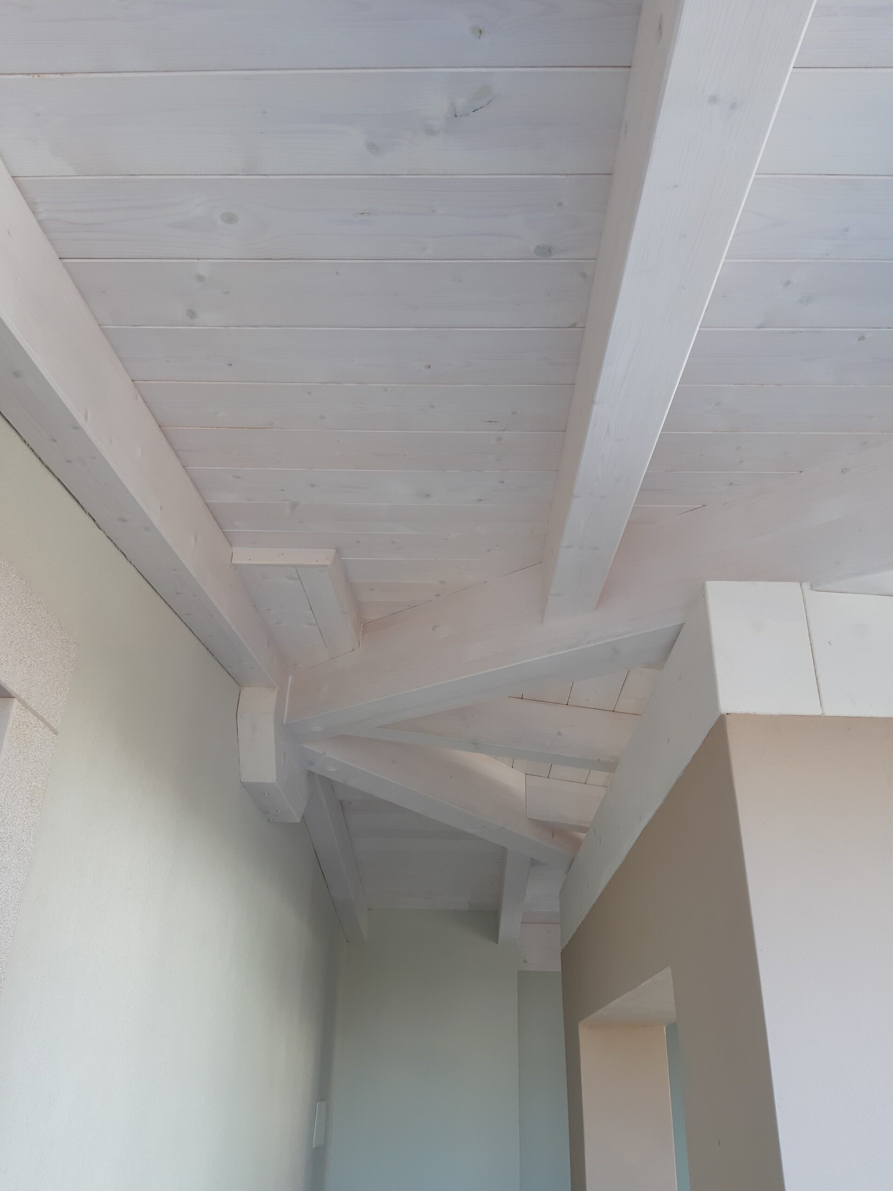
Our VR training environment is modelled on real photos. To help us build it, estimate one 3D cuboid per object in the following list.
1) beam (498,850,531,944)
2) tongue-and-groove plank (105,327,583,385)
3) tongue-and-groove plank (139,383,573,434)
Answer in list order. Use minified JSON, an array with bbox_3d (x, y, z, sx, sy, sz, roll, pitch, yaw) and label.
[{"bbox_3d":[0.305,1.330,4.289,0.102,0.165,1.405,1,-35,2],"label":"beam"},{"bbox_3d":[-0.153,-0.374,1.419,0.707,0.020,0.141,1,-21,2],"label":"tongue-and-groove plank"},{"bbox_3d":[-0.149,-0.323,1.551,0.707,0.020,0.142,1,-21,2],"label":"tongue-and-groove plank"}]

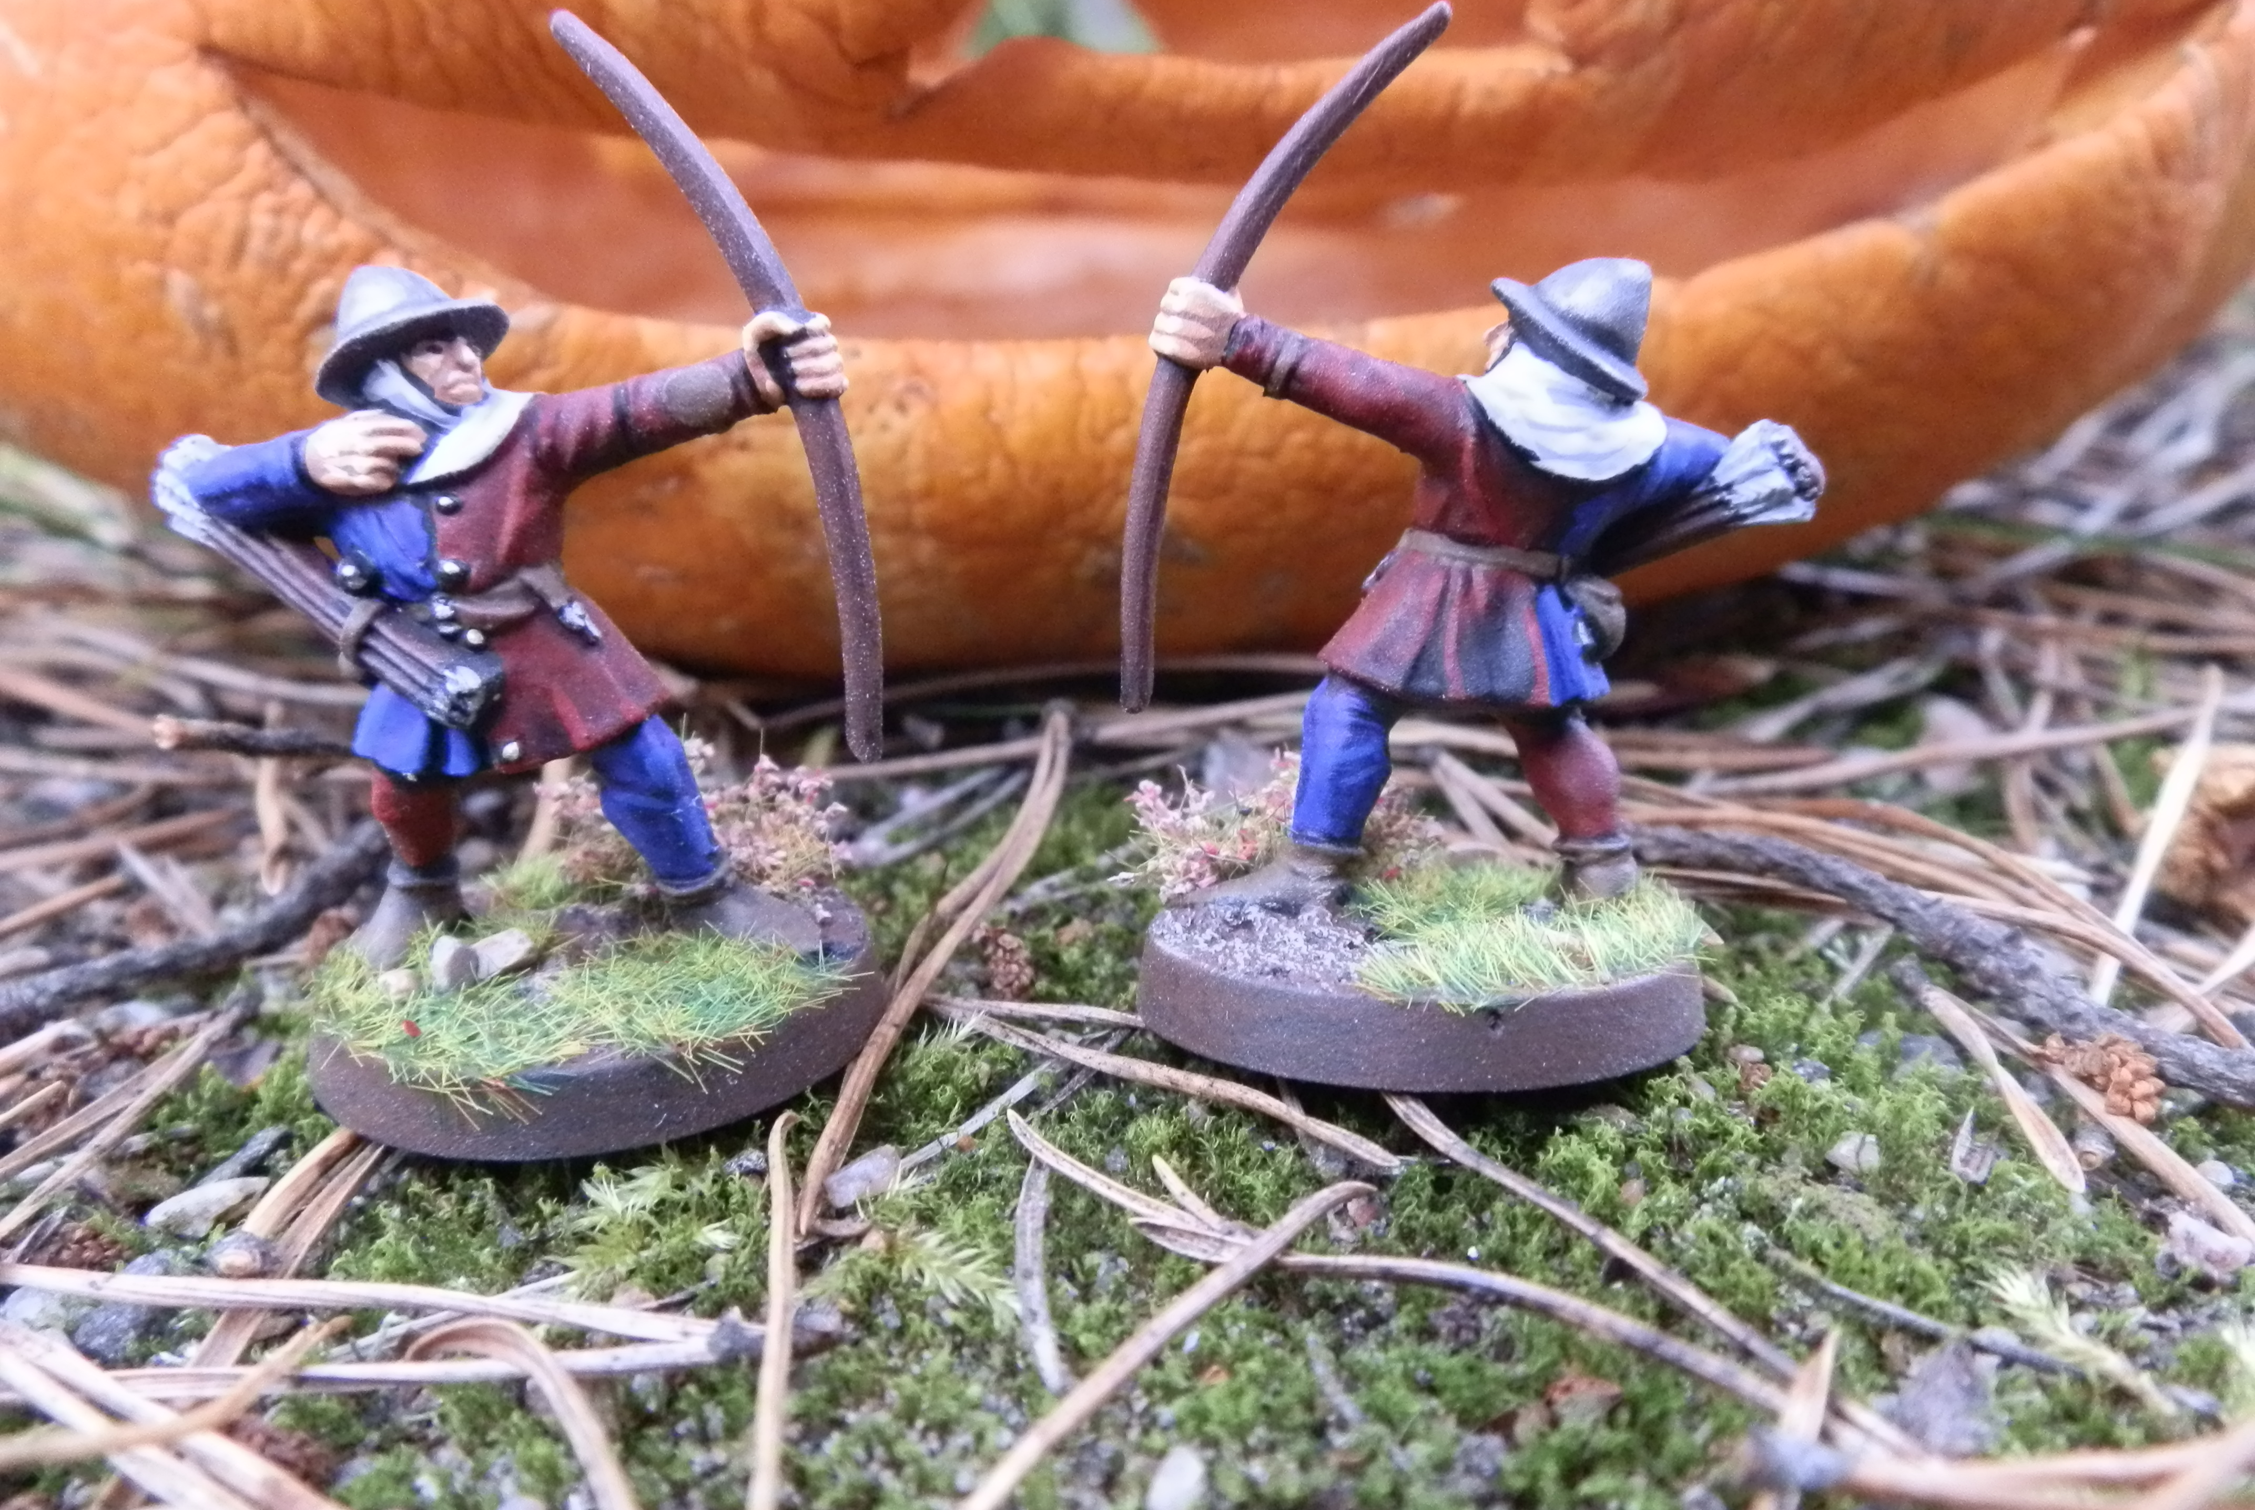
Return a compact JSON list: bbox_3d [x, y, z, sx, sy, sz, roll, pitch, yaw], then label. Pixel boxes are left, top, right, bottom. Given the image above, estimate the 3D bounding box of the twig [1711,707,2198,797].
[{"bbox_3d":[0.059,0.000,0.128,0.048,0.002,0.002,-7,14,-25],"label":"twig"}]

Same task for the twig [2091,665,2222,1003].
[{"bbox_3d":[0.062,0.003,0.108,0.002,0.002,0.053,8,24,34],"label":"twig"}]

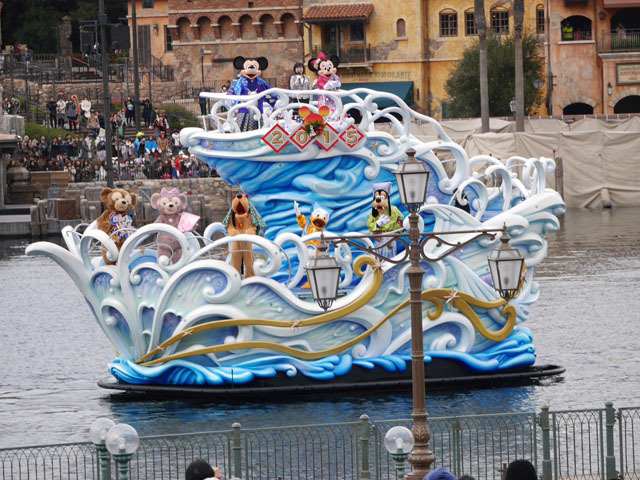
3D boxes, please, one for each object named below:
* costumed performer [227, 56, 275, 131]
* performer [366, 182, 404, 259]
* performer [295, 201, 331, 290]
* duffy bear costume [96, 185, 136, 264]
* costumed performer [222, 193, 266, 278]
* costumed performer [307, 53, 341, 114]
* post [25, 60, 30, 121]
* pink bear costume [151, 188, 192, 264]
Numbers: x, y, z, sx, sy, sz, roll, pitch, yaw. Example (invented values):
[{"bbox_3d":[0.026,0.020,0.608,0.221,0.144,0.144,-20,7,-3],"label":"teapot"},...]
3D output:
[{"bbox_3d":[-1.424,-2.979,79.200,0.960,1.676,0.620,-3,2,-3],"label":"costumed performer"},{"bbox_3d":[1.343,-0.134,78.700,0.780,2.110,0.620,-2,2,7],"label":"performer"},{"bbox_3d":[-0.133,0.107,77.800,0.770,1.810,0.620,-2,2,5],"label":"performer"},{"bbox_3d":[-4.248,-0.245,79.500,0.800,1.745,0.680,-3,2,-23],"label":"duffy bear costume"},{"bbox_3d":[-1.550,-0.062,78.200,0.880,1.829,0.650,-2,2,0],"label":"costumed performer"},{"bbox_3d":[0.073,-3.046,79.200,0.700,1.707,0.600,-3,2,-17],"label":"costumed performer"},{"bbox_3d":[-16.128,-8.174,210.000,0.200,3.446,0.200,-2,2,0],"label":"post"},{"bbox_3d":[-3.088,-0.224,79.200,0.850,1.696,0.650,-3,2,-7],"label":"pink bear costume"}]

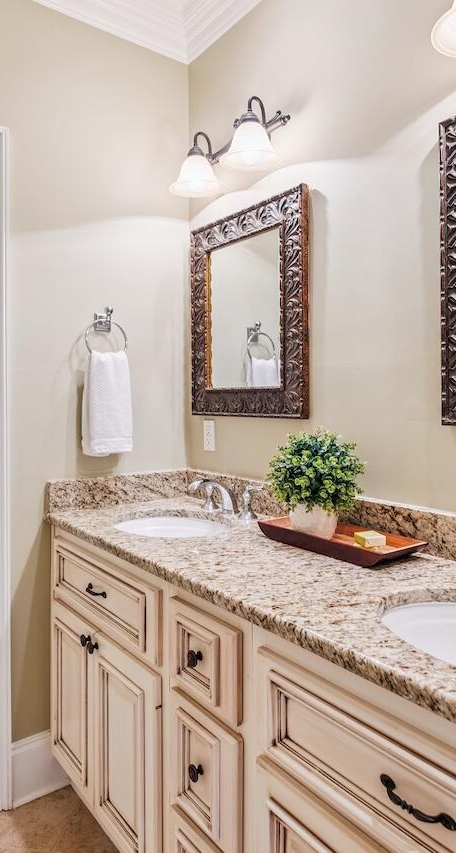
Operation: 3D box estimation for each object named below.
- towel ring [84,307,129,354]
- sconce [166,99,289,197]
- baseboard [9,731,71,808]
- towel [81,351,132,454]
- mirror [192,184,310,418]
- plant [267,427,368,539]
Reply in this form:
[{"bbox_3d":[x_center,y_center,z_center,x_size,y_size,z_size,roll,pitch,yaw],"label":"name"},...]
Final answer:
[{"bbox_3d":[-0.415,-0.300,1.795,0.152,0.204,0.068,-1,2,-37],"label":"towel ring"},{"bbox_3d":[-0.017,-0.885,1.676,0.215,0.210,0.510,-1,2,-37],"label":"sconce"},{"bbox_3d":[-0.596,1.096,1.732,0.197,0.200,0.018,-1,2,-37],"label":"baseboard"},{"bbox_3d":[-0.399,-0.078,1.787,0.160,0.344,0.060,-1,2,-37],"label":"towel"},{"bbox_3d":[0.046,-0.363,1.749,0.035,0.662,0.575,-1,2,-37],"label":"mirror"},{"bbox_3d":[0.214,0.142,1.349,0.240,0.278,0.240,0,1,0],"label":"plant"}]

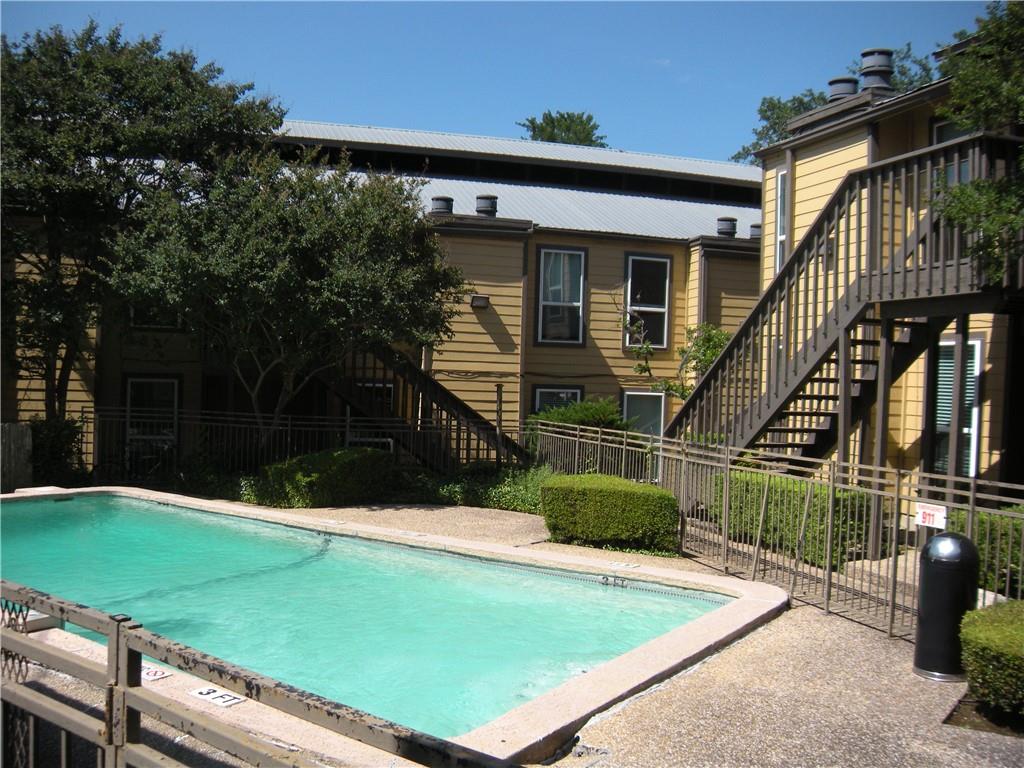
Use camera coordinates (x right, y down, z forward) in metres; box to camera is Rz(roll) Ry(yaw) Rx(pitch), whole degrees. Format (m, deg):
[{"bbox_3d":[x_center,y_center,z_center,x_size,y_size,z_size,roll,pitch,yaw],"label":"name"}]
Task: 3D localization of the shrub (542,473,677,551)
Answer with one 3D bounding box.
[{"bbox_3d":[1.089,1.431,11.507,1.360,0.640,1.200,2,0,15],"label":"shrub"}]

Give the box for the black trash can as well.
[{"bbox_3d":[2.737,1.384,6.527,0.375,0.900,0.375,2,0,22],"label":"black trash can"}]

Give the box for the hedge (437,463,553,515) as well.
[{"bbox_3d":[-0.221,1.392,14.307,1.500,0.600,0.750,2,0,28],"label":"hedge"}]

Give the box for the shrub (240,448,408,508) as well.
[{"bbox_3d":[-2.498,1.253,14.006,2.100,0.720,1.150,2,0,-10],"label":"shrub"}]

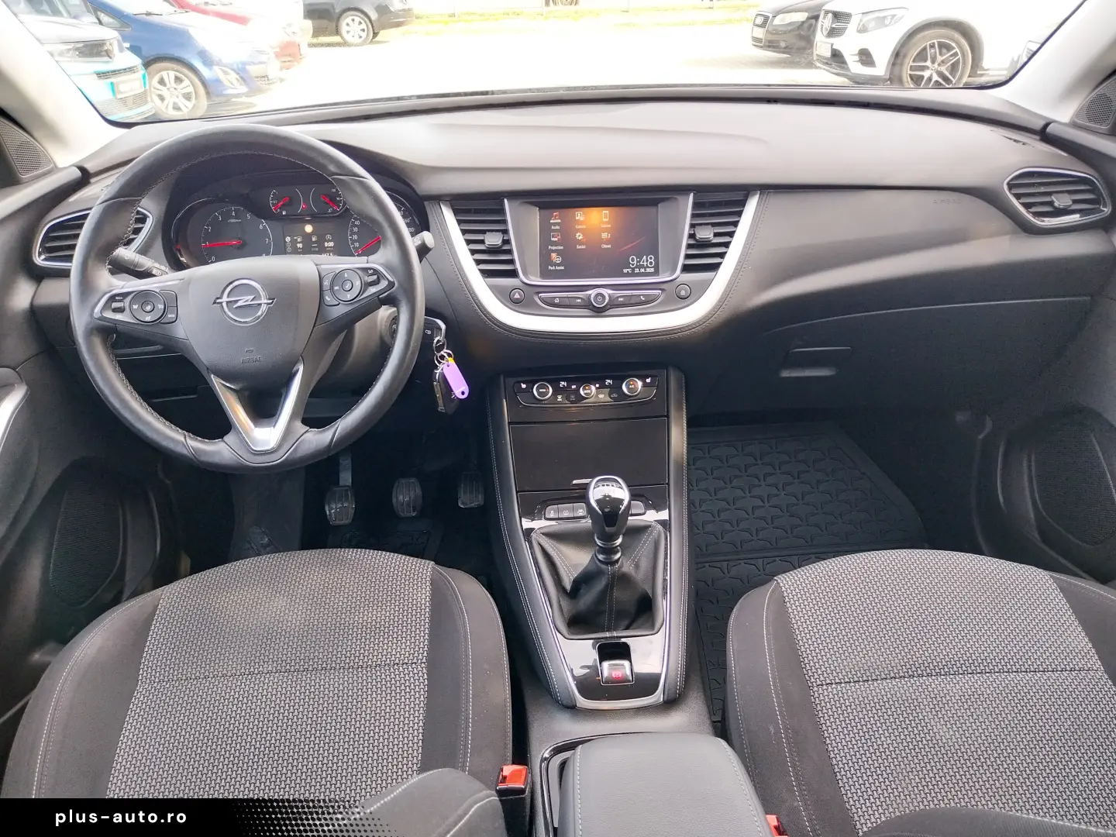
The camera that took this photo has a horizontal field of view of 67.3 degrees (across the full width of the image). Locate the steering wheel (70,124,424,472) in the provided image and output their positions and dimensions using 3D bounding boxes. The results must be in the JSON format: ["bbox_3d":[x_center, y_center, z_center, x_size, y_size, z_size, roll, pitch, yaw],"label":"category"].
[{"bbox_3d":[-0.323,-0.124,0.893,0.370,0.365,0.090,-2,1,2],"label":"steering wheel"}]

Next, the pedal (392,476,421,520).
[{"bbox_3d":[-0.270,0.142,1.512,0.055,0.075,0.030,-2,-5,2],"label":"pedal"}]

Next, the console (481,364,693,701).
[{"bbox_3d":[0.056,0.133,0.982,0.230,0.250,0.420,-2,28,2],"label":"console"}]

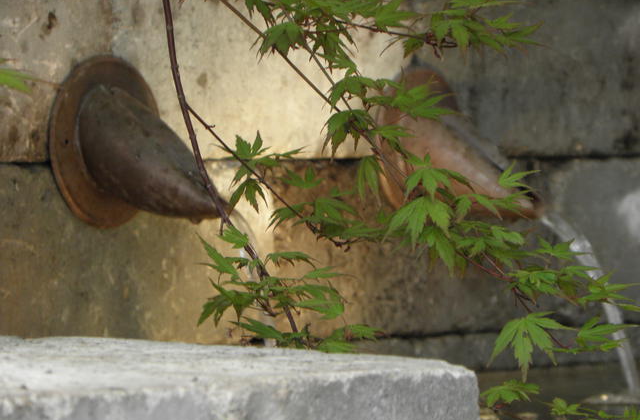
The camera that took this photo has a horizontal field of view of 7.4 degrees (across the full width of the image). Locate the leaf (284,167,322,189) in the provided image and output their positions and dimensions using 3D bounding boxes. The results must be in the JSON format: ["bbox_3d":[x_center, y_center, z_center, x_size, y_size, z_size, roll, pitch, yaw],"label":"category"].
[{"bbox_3d":[-0.016,-0.031,4.750,0.036,0.021,0.028,0,1,0],"label":"leaf"}]

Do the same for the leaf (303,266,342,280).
[{"bbox_3d":[0.002,0.059,4.600,0.037,0.013,0.032,0,1,0],"label":"leaf"}]

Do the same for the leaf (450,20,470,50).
[{"bbox_3d":[0.130,-0.162,4.600,0.019,0.028,0.018,0,1,0],"label":"leaf"}]

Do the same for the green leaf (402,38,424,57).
[{"bbox_3d":[0.087,-0.151,4.600,0.020,0.020,0.020,0,1,0],"label":"green leaf"}]

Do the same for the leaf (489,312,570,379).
[{"bbox_3d":[0.192,0.124,4.550,0.075,0.061,0.030,0,1,0],"label":"leaf"}]

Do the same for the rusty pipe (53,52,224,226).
[{"bbox_3d":[-0.163,-0.068,5.054,0.148,0.177,0.177,1,2,38],"label":"rusty pipe"}]

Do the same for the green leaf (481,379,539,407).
[{"bbox_3d":[0.172,0.166,4.500,0.053,0.025,0.040,0,1,0],"label":"green leaf"}]

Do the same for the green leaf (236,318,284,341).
[{"bbox_3d":[-0.055,0.111,4.600,0.045,0.020,0.032,0,1,0],"label":"green leaf"}]

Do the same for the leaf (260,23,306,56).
[{"bbox_3d":[-0.035,-0.157,4.550,0.042,0.031,0.033,0,1,0],"label":"leaf"}]

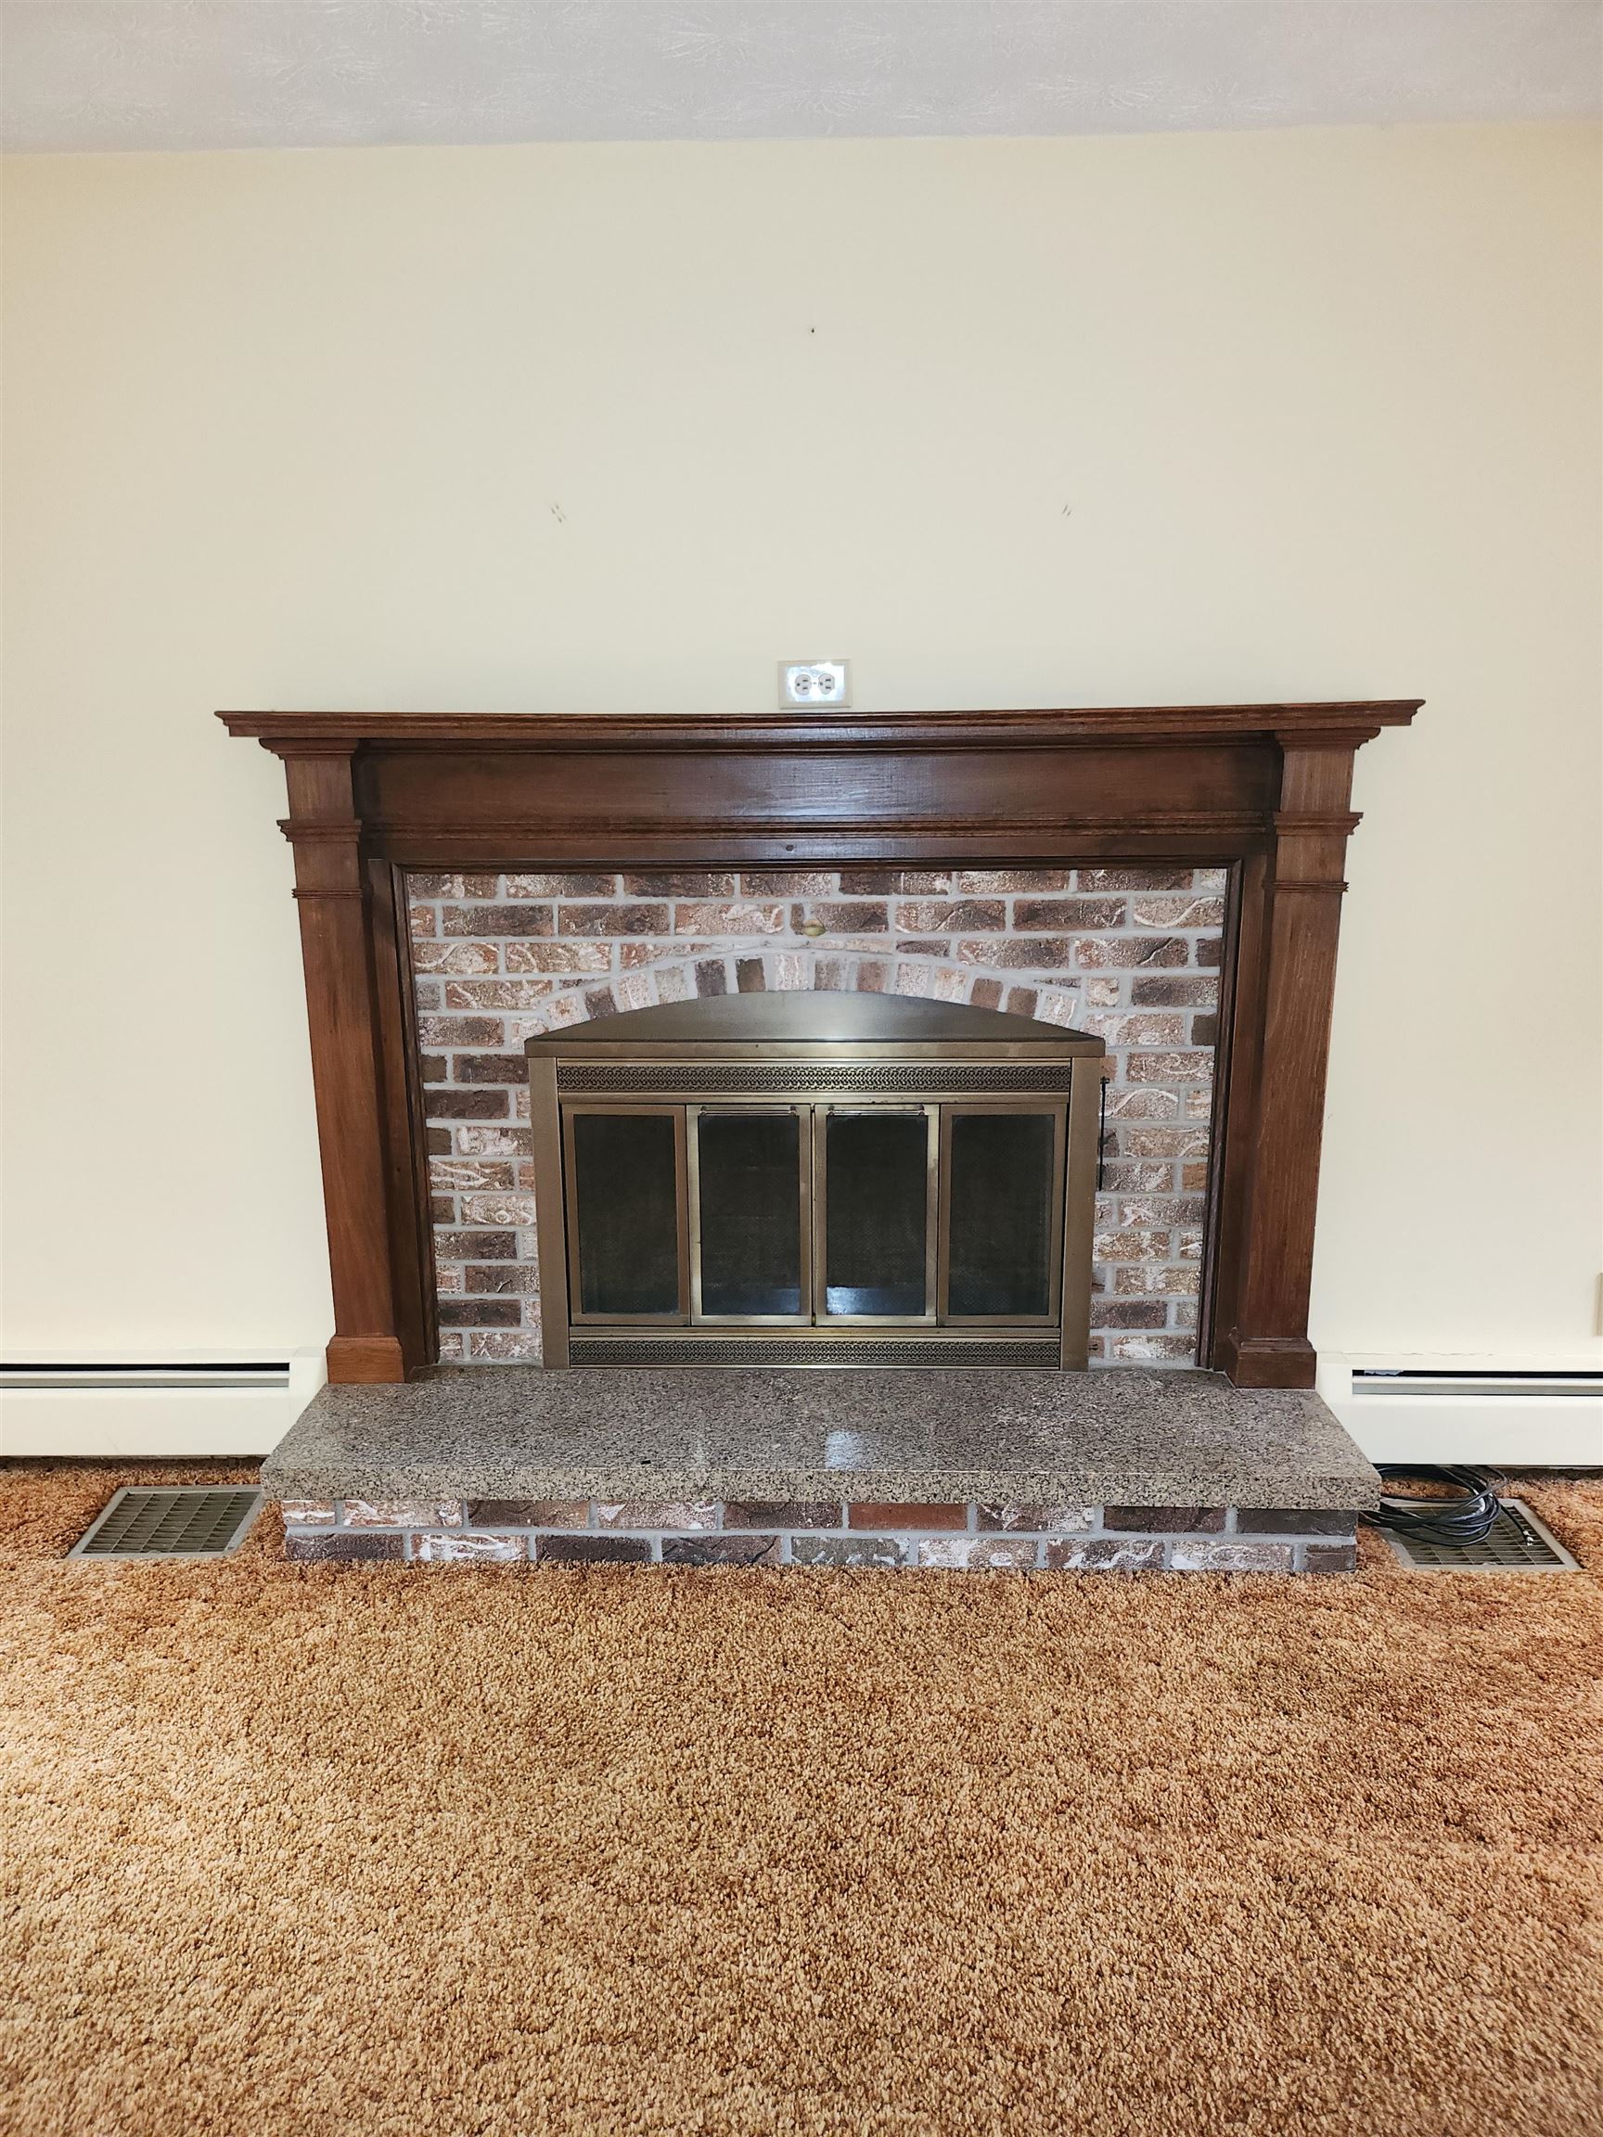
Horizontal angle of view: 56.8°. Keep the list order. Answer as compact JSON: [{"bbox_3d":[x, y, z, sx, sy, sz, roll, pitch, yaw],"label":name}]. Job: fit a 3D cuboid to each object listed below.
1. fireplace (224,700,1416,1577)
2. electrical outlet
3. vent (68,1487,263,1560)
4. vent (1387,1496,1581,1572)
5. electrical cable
[{"bbox_3d":[0.022,0.106,2.475,1.914,1.379,0.435,0,13,2],"label":"fireplace"},{"bbox_3d":[0.023,-0.651,2.515,0.123,0.079,0.010,0,13,2],"label":"electrical outlet"},{"bbox_3d":[-1.100,0.794,2.602,0.273,0.015,0.238,0,13,2],"label":"vent"},{"bbox_3d":[1.135,0.793,2.532,0.273,0.015,0.235,0,13,2],"label":"vent"},{"bbox_3d":[1.076,0.746,2.590,0.300,0.070,0.220,0,13,2],"label":"electrical cable"}]

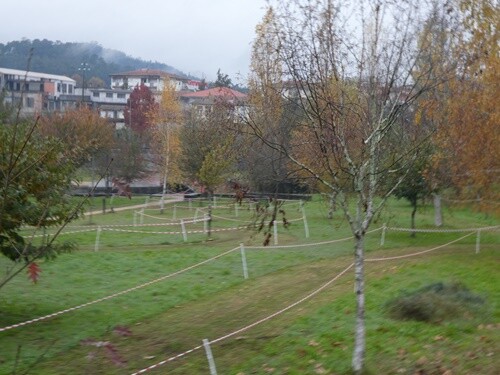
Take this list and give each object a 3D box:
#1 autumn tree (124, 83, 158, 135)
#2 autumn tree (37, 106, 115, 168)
[{"bbox_3d":[-12.920,-7.140,98.000,4.050,10.710,4.000,0,0,0],"label":"autumn tree"},{"bbox_3d":[-13.140,-2.030,62.000,5.870,8.130,5.800,0,0,0],"label":"autumn tree"}]

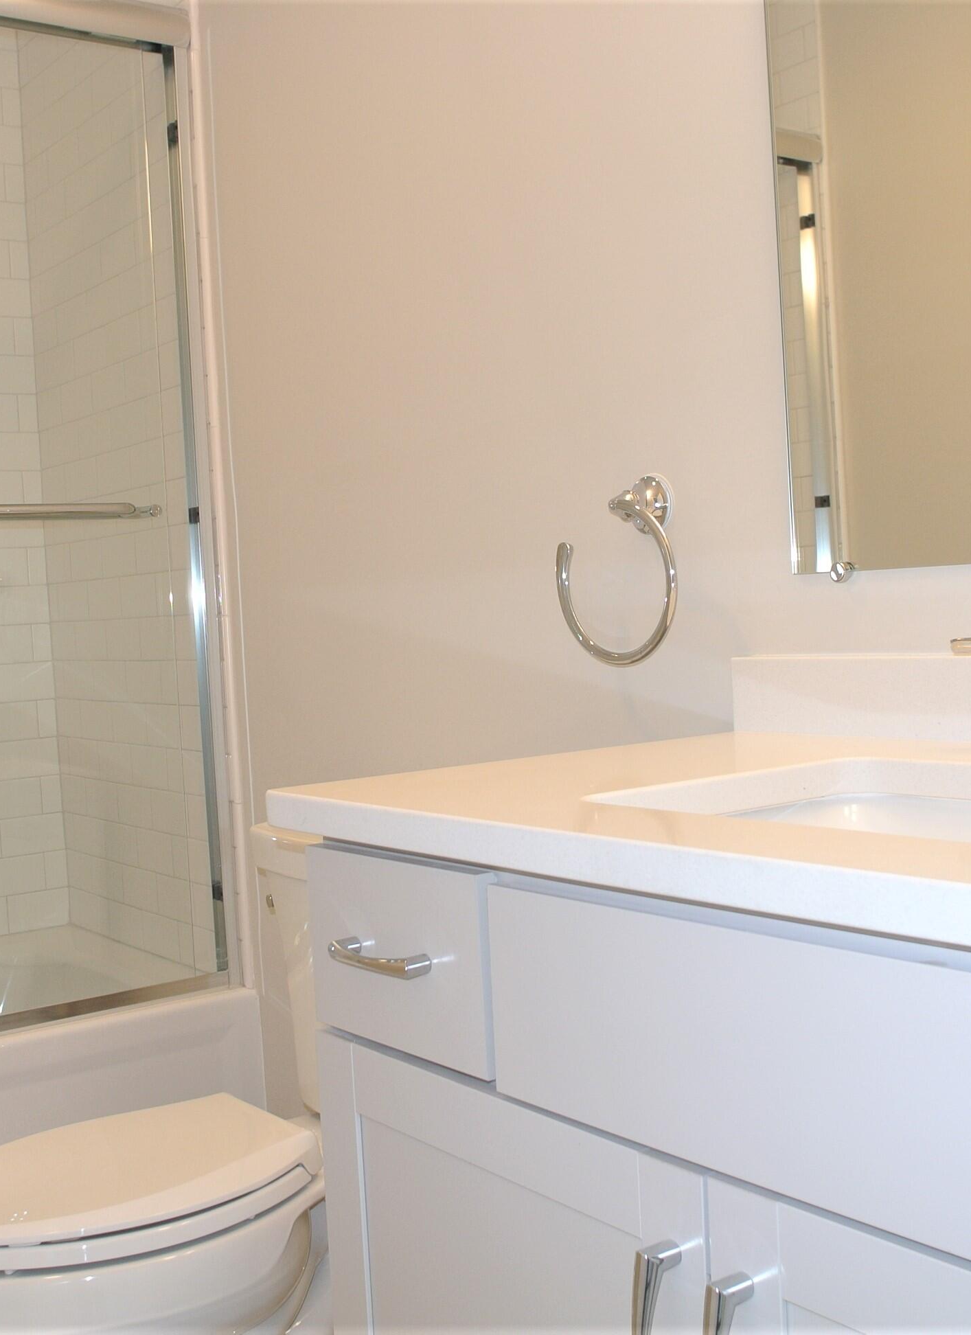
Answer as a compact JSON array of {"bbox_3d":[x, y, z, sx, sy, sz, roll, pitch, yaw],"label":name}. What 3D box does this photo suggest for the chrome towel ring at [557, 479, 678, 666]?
[{"bbox_3d":[0.169,-0.108,1.656,0.073,0.212,0.196,-5,3,-37],"label":"chrome towel ring"}]

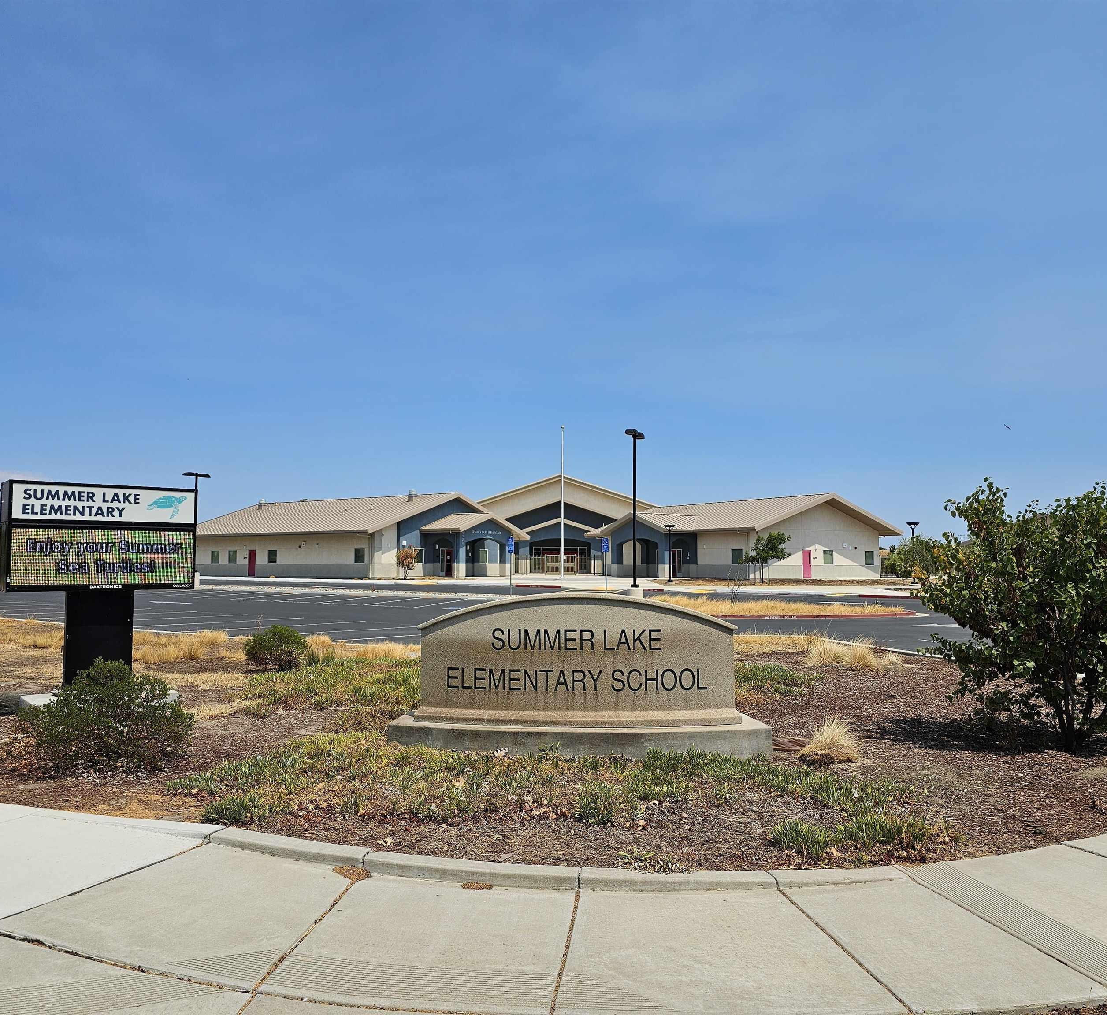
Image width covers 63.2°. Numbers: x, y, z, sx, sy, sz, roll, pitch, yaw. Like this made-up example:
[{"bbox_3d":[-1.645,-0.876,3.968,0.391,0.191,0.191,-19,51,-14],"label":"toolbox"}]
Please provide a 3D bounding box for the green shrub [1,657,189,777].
[{"bbox_3d":[-4.232,1.901,8.400,1.500,0.966,1.350,2,-4,-27],"label":"green shrub"}]

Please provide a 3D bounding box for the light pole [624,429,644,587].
[{"bbox_3d":[3.220,0.038,35.800,0.450,6.293,1.700,-1,-4,17],"label":"light pole"}]

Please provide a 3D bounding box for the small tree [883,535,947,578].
[{"bbox_3d":[27.384,3.778,68.000,4.400,3.311,4.200,-1,-4,22],"label":"small tree"}]

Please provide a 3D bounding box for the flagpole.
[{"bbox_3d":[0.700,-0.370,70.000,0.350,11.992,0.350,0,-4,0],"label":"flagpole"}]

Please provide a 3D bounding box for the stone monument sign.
[{"bbox_3d":[0.254,1.620,8.916,3.651,1.535,1.269,0,-4,2],"label":"stone monument sign"}]

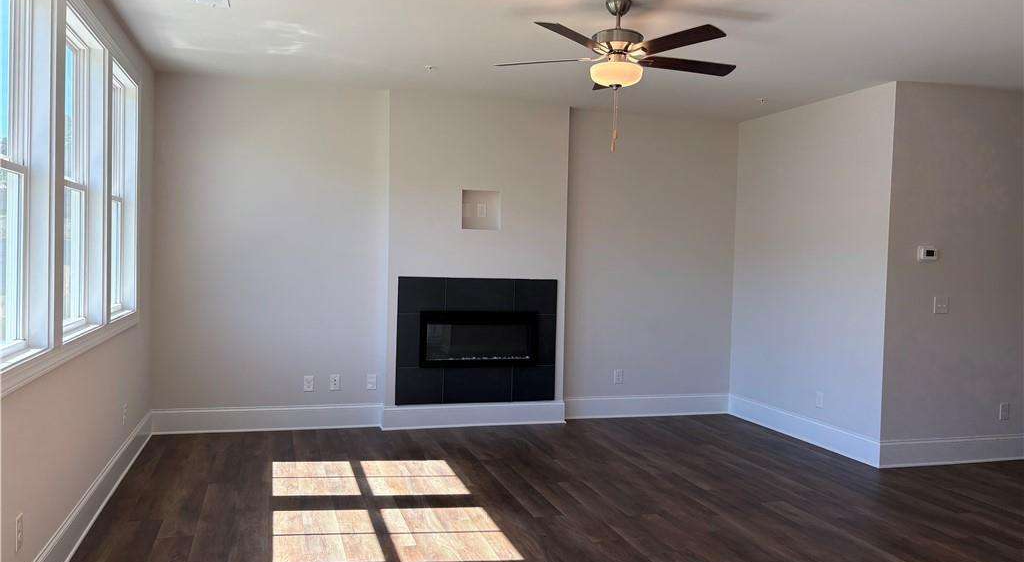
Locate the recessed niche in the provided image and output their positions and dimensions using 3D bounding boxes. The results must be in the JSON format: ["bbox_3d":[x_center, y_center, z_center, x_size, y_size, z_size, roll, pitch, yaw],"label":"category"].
[{"bbox_3d":[-0.268,-0.591,6.462,0.326,0.324,0.100,1,2,-17],"label":"recessed niche"}]

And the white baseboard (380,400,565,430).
[{"bbox_3d":[-0.297,1.129,6.456,1.568,0.187,0.025,1,2,-17],"label":"white baseboard"}]

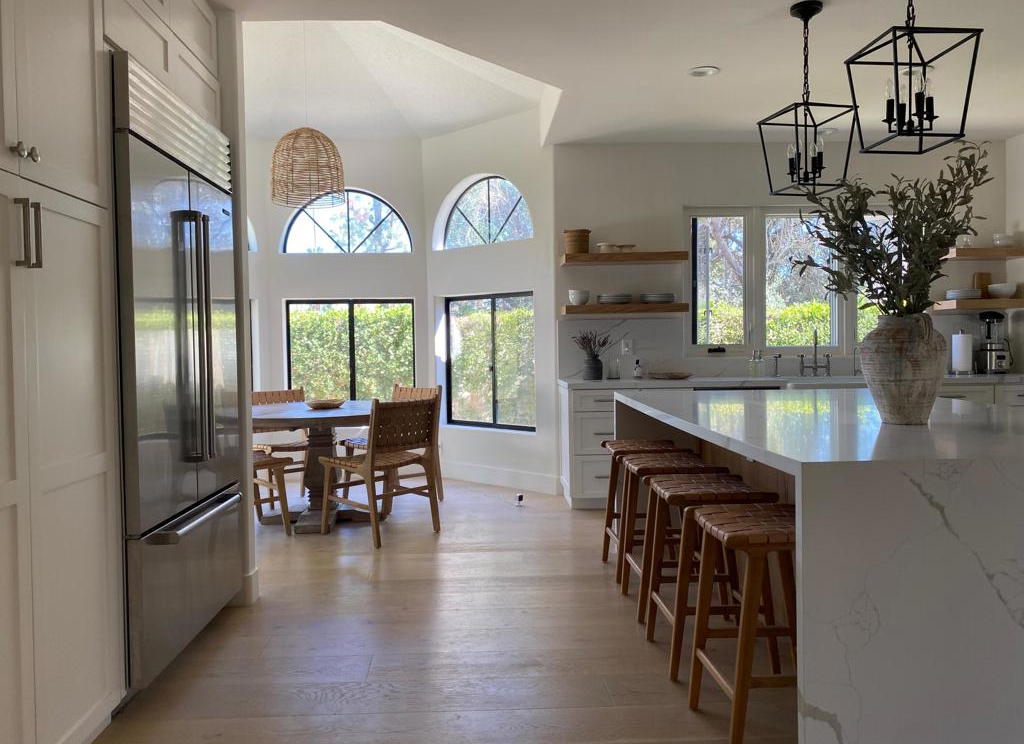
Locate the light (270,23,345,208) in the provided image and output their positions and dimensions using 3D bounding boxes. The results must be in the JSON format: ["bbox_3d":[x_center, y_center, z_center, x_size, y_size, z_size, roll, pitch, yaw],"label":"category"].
[{"bbox_3d":[-1.406,-1.802,5.259,0.500,1.300,0.500,-1,2,-3],"label":"light"}]

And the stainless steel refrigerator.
[{"bbox_3d":[-1.538,0.025,3.026,0.660,2.130,1.050,-1,2,-3],"label":"stainless steel refrigerator"}]

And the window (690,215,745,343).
[{"bbox_3d":[1.639,-0.723,6.098,0.452,1.055,0.100,-1,2,-3],"label":"window"}]

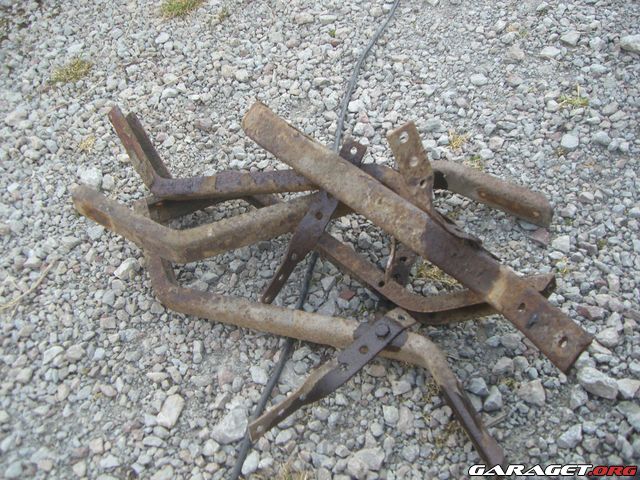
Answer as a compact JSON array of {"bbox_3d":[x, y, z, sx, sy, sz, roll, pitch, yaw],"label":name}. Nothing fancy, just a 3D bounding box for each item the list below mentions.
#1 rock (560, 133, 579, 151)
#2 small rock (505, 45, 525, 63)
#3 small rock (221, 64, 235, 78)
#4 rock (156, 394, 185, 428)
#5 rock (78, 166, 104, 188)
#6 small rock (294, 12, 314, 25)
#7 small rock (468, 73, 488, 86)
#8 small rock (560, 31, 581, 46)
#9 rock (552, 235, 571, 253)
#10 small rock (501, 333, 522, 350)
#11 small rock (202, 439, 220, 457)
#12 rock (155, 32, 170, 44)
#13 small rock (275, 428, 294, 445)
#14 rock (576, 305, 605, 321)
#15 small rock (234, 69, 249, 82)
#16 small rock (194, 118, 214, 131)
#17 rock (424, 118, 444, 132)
[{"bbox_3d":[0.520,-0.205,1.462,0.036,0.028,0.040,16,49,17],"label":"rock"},{"bbox_3d":[0.469,-0.449,1.696,0.048,0.038,0.049,11,47,13],"label":"small rock"},{"bbox_3d":[-0.208,-0.381,1.590,0.029,0.023,0.029,0,50,0],"label":"small rock"},{"bbox_3d":[-0.224,0.258,1.058,0.027,0.020,0.049,25,54,19],"label":"rock"},{"bbox_3d":[-0.465,-0.127,1.424,0.048,0.037,0.051,-19,48,-16],"label":"rock"},{"bbox_3d":[-0.037,-0.544,1.727,0.048,0.023,0.029,4,50,3],"label":"small rock"},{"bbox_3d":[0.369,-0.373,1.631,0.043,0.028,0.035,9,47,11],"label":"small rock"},{"bbox_3d":[0.599,-0.482,1.680,0.045,0.027,0.038,-16,54,-12],"label":"small rock"},{"bbox_3d":[0.447,0.006,1.299,0.030,0.021,0.036,0,52,0],"label":"rock"},{"bbox_3d":[0.319,0.169,1.172,0.035,0.021,0.030,6,52,5],"label":"small rock"},{"bbox_3d":[-0.158,0.301,1.019,0.024,0.018,0.022,20,53,16],"label":"small rock"},{"bbox_3d":[-0.374,-0.480,1.675,0.035,0.020,0.025,-20,53,-16],"label":"rock"},{"bbox_3d":[-0.051,0.285,1.018,0.020,0.018,0.030,31,55,28],"label":"small rock"},{"bbox_3d":[0.452,0.122,1.170,0.044,0.018,0.023,9,51,8],"label":"rock"},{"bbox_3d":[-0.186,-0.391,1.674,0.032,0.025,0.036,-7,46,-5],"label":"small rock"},{"bbox_3d":[-0.246,-0.246,1.497,0.042,0.021,0.025,0,52,0],"label":"small rock"},{"bbox_3d":[0.243,-0.244,1.494,0.042,0.023,0.031,-4,52,-3],"label":"rock"}]

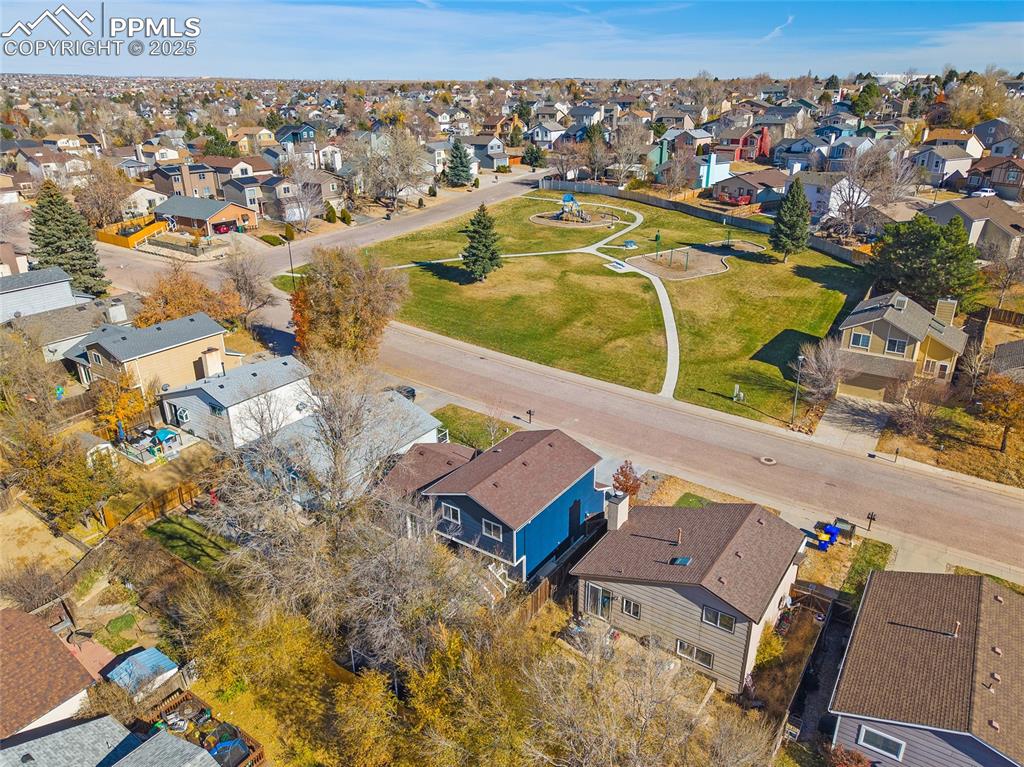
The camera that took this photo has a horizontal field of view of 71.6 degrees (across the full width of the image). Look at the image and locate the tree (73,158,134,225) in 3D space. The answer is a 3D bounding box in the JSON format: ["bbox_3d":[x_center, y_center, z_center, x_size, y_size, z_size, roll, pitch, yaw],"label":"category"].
[{"bbox_3d":[-72.275,-33.520,125.856,8.930,11.255,8.930,-13,25,-26],"label":"tree"}]

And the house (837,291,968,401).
[{"bbox_3d":[38.770,-3.010,69.960,10.200,7.800,12.000,14,27,31],"label":"house"}]

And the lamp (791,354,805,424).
[{"bbox_3d":[26.236,0.666,65.204,0.500,6.880,0.750,14,27,33],"label":"lamp"}]

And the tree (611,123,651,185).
[{"bbox_3d":[27.450,-52.258,163.000,8.600,14.500,8.400,3,24,9],"label":"tree"}]

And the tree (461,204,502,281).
[{"bbox_3d":[-4.360,-19.860,99.970,5.780,10.800,5.780,0,23,0],"label":"tree"}]

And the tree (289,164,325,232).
[{"bbox_3d":[-38.100,-33.910,128.950,6.720,12.340,6.720,0,23,0],"label":"tree"}]

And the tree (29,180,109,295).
[{"bbox_3d":[-61.920,-20.320,98.040,10.640,15.100,10.640,0,23,0],"label":"tree"}]

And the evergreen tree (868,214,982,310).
[{"bbox_3d":[52.318,-15.727,90.000,13.000,11.200,11.000,12,27,28],"label":"evergreen tree"}]

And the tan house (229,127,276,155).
[{"bbox_3d":[-79.415,-74.346,218.000,10.500,7.800,10.000,15,28,32],"label":"tan house"}]

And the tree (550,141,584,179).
[{"bbox_3d":[10.899,-44.034,141.905,6.122,7.439,6.122,0,23,4],"label":"tree"}]

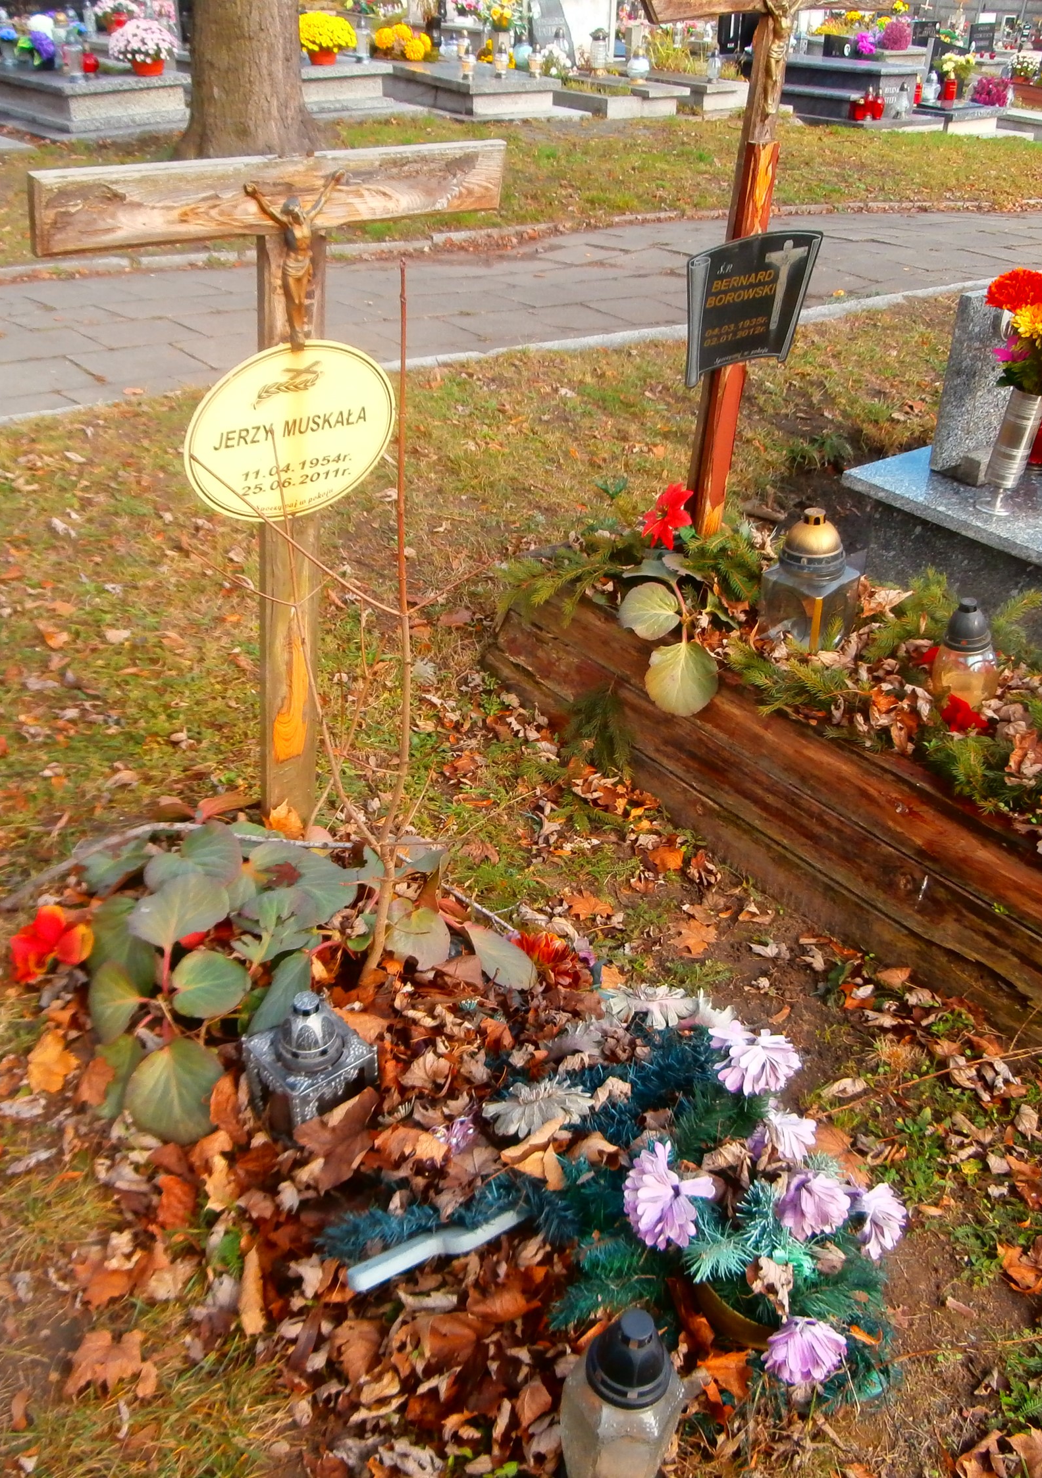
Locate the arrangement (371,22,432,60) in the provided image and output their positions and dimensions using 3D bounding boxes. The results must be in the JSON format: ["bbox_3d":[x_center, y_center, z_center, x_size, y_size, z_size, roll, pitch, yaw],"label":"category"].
[{"bbox_3d":[-0.948,-5.609,11.000,0.460,0.280,0.380,-25,41,-38],"label":"arrangement"}]

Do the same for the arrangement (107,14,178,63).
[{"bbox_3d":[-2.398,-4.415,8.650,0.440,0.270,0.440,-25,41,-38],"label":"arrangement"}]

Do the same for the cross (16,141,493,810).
[{"bbox_3d":[-0.350,-0.318,2.155,0.750,1.120,0.080,-23,42,-37],"label":"cross"}]

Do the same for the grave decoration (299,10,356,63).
[{"bbox_3d":[-1.375,-4.876,9.500,0.460,0.320,0.450,3,31,-2],"label":"grave decoration"}]

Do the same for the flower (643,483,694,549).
[{"bbox_3d":[0.295,-0.451,2.770,0.120,0.140,0.080,4,31,0],"label":"flower"}]

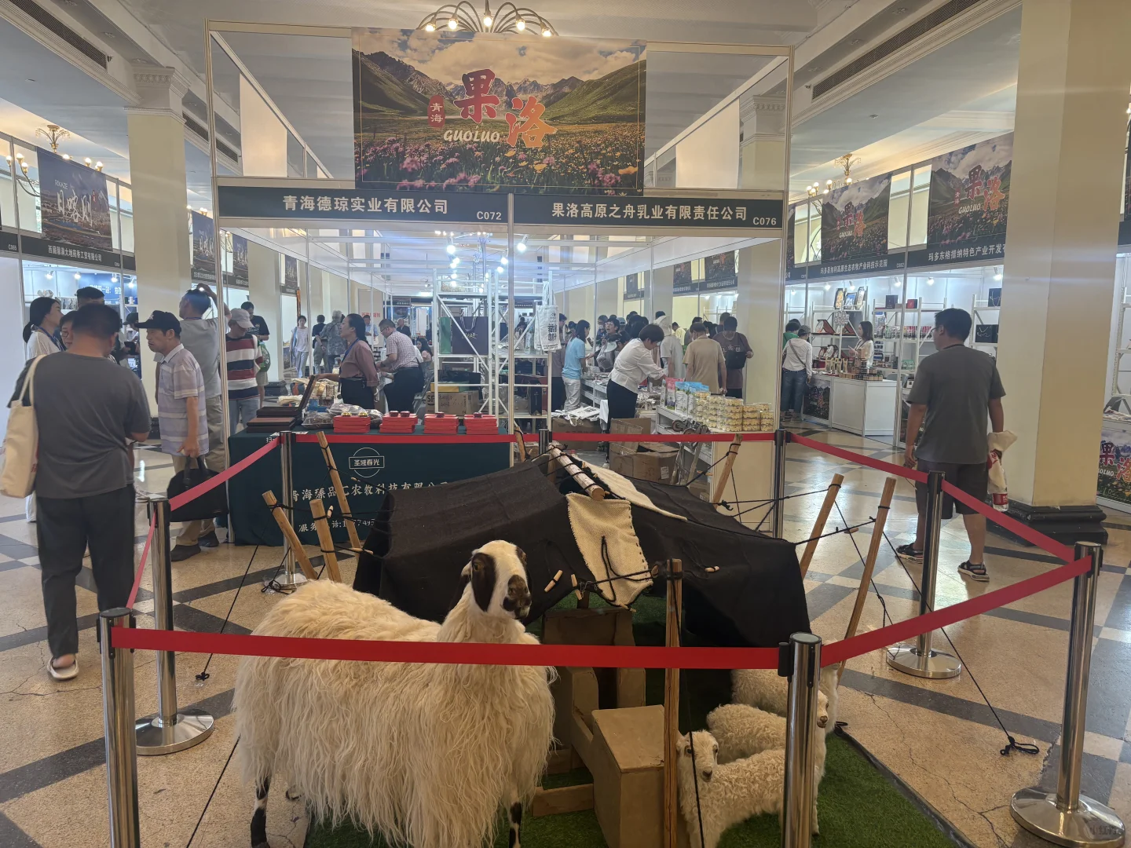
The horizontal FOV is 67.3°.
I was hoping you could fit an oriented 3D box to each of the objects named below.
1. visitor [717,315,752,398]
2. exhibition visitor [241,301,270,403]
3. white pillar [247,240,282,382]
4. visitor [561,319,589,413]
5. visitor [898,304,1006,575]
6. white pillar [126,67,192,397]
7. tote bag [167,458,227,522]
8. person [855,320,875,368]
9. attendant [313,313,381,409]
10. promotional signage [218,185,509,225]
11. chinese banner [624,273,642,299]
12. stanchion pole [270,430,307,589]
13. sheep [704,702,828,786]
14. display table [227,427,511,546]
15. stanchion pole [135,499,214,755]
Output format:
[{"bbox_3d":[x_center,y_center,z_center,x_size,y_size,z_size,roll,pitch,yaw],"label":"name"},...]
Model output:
[{"bbox_3d":[2.030,-0.489,10.300,0.520,1.630,0.380,2,7,14],"label":"visitor"},{"bbox_3d":[-4.131,-0.729,11.300,0.500,1.770,0.380,-3,8,-27],"label":"exhibition visitor"},{"bbox_3d":[-6.019,-2.873,17.060,0.570,4.600,0.590,0,7,-7],"label":"white pillar"},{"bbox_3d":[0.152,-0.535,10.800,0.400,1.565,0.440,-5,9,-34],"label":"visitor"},{"bbox_3d":[2.467,0.106,5.475,0.580,1.660,0.500,-1,7,-9],"label":"visitor"},{"bbox_3d":[-5.194,-2.131,11.031,0.580,4.620,0.610,0,7,-7],"label":"white pillar"},{"bbox_3d":[-2.371,0.422,5.480,0.120,0.410,0.410,7,10,42],"label":"tote bag"},{"bbox_3d":[4.661,-0.799,13.200,0.350,1.580,0.440,1,7,2],"label":"person"},{"bbox_3d":[-2.051,-0.223,8.000,0.600,1.610,0.480,-1,7,-11],"label":"attendant"},{"bbox_3d":[-1.342,-1.478,5.738,1.940,0.215,0.050,0,7,-6],"label":"promotional signage"},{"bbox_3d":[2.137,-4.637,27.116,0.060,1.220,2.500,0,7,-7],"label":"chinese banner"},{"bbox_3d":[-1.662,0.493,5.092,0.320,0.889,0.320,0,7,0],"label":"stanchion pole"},{"bbox_3d":[0.666,1.054,2.785,0.460,0.410,0.200,3,8,21],"label":"sheep"},{"bbox_3d":[-1.383,0.431,6.297,1.940,0.755,0.580,0,7,-7],"label":"display table"},{"bbox_3d":[-1.504,0.735,3.187,0.320,0.912,0.320,0,7,-7],"label":"stanchion pole"}]

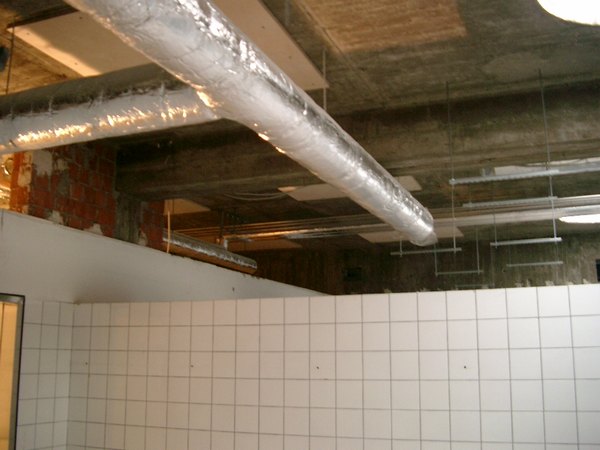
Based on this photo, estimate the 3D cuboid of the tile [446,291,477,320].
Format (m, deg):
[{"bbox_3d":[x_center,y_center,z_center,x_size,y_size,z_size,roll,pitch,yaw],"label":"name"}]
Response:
[{"bbox_3d":[0.821,0.407,3.261,0.150,0.150,0.008,-5,-13,21],"label":"tile"}]

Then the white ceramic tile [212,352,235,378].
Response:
[{"bbox_3d":[-0.442,0.810,3.721,0.150,0.150,0.010,-5,-13,21],"label":"white ceramic tile"}]

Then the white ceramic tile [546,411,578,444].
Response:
[{"bbox_3d":[1.243,0.959,3.037,0.150,0.150,0.009,-5,-13,21],"label":"white ceramic tile"}]

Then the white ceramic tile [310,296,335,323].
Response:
[{"bbox_3d":[0.124,0.468,3.533,0.150,0.150,0.008,-5,-13,21],"label":"white ceramic tile"}]

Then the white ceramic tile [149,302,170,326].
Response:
[{"bbox_3d":[-0.864,0.547,3.950,0.150,0.150,0.010,-5,-13,21],"label":"white ceramic tile"}]

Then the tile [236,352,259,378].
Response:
[{"bbox_3d":[-0.297,0.794,3.636,0.150,0.150,0.008,-5,-13,21],"label":"tile"}]

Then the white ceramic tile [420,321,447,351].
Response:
[{"bbox_3d":[0.689,0.575,3.334,0.150,0.150,0.009,-5,-13,21],"label":"white ceramic tile"}]

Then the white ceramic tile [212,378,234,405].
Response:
[{"bbox_3d":[-0.441,0.963,3.716,0.150,0.150,0.010,-5,-13,21],"label":"white ceramic tile"}]

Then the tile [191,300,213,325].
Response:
[{"bbox_3d":[-0.593,0.527,3.861,0.150,0.150,0.009,-5,-13,21],"label":"tile"}]

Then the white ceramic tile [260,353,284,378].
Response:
[{"bbox_3d":[-0.158,0.784,3.587,0.150,0.150,0.009,-5,-13,21],"label":"white ceramic tile"}]

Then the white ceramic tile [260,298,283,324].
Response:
[{"bbox_3d":[-0.159,0.497,3.698,0.150,0.150,0.010,-5,-13,21],"label":"white ceramic tile"}]

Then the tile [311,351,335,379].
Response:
[{"bbox_3d":[0.124,0.766,3.501,0.150,0.150,0.010,-5,-13,21],"label":"tile"}]

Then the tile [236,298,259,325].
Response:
[{"bbox_3d":[-0.301,0.508,3.752,0.150,0.150,0.010,-5,-13,21],"label":"tile"}]

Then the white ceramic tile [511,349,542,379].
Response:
[{"bbox_3d":[1.097,0.677,3.121,0.150,0.150,0.010,-5,-13,21],"label":"white ceramic tile"}]

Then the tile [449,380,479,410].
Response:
[{"bbox_3d":[0.820,0.849,3.195,0.150,0.150,0.010,-5,-13,21],"label":"tile"}]

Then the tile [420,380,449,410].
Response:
[{"bbox_3d":[0.683,0.863,3.252,0.150,0.150,0.010,-5,-13,21],"label":"tile"}]

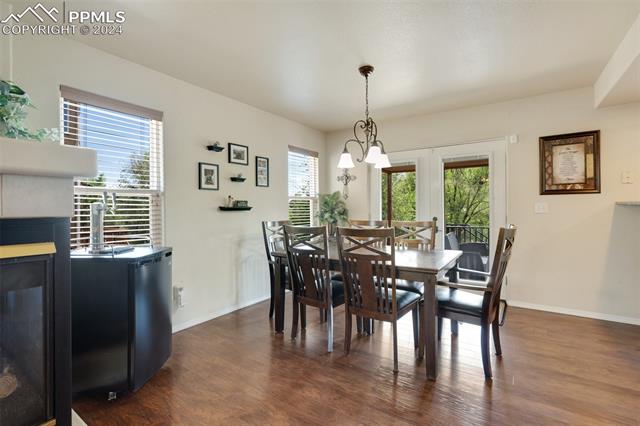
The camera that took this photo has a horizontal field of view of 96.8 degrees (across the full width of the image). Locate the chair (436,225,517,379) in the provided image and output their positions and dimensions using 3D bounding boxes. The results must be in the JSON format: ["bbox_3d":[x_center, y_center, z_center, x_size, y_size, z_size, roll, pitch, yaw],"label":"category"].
[{"bbox_3d":[1.152,0.625,2.245,0.610,1.040,0.540,0,1,38],"label":"chair"}]

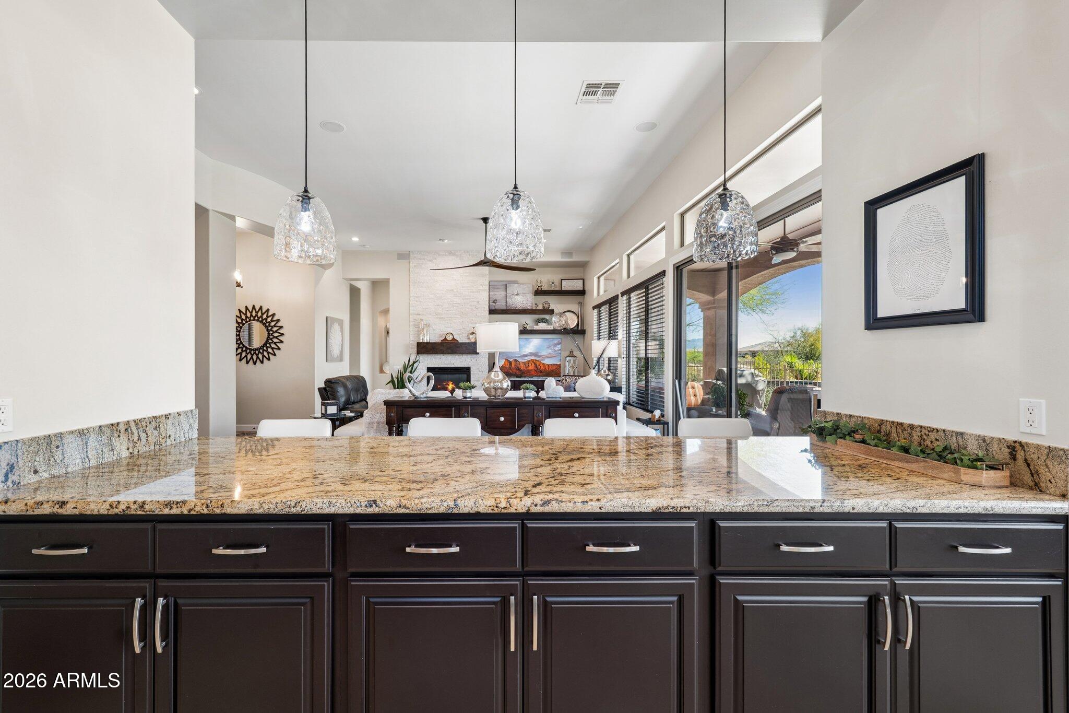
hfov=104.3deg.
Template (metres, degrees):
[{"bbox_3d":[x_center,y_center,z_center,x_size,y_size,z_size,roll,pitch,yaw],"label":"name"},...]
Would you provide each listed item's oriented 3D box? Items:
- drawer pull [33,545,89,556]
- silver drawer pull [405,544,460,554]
[{"bbox_3d":[-1.460,0.601,1.289,0.164,0.013,0.034,0,0,0],"label":"drawer pull"},{"bbox_3d":[-0.312,0.596,1.289,0.164,0.013,0.034,0,0,0],"label":"silver drawer pull"}]

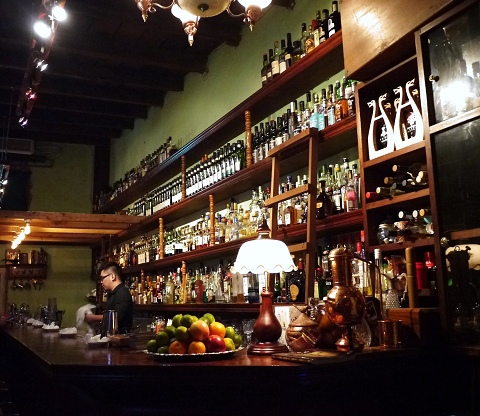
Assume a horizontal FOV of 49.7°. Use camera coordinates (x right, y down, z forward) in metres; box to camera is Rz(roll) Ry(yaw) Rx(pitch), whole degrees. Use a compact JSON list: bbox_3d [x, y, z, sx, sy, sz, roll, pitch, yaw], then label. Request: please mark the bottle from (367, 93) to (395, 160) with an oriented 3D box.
[{"bbox_3d":[0.694,-0.398,2.546,0.095,0.350,0.135,3,-11,-27],"label":"bottle"}]

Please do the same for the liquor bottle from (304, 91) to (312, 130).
[{"bbox_3d":[0.442,-0.577,3.279,0.078,0.347,0.078,4,-11,-27],"label":"liquor bottle"}]

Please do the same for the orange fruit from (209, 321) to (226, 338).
[{"bbox_3d":[-0.092,0.503,2.140,0.075,0.072,0.075,-1,-10,0],"label":"orange fruit"}]

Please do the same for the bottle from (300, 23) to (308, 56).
[{"bbox_3d":[0.411,-1.025,3.238,0.076,0.279,0.076,3,-11,-27],"label":"bottle"}]

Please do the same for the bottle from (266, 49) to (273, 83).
[{"bbox_3d":[0.231,-1.004,3.727,0.075,0.297,0.075,-1,-10,0],"label":"bottle"}]

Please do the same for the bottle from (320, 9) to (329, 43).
[{"bbox_3d":[0.572,-1.190,3.410,0.070,0.254,0.070,2,-11,-27],"label":"bottle"}]

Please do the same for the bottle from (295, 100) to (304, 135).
[{"bbox_3d":[0.408,-0.545,3.344,0.075,0.308,0.075,4,-11,-27],"label":"bottle"}]

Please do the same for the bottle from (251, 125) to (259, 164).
[{"bbox_3d":[0.124,-0.438,3.670,0.072,0.298,0.072,3,-11,-27],"label":"bottle"}]

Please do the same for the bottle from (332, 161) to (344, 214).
[{"bbox_3d":[0.543,-0.095,2.831,0.076,0.307,0.076,3,-11,-27],"label":"bottle"}]

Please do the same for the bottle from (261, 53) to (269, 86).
[{"bbox_3d":[0.208,-1.087,4.110,0.068,0.307,0.068,-2,-9,0],"label":"bottle"}]

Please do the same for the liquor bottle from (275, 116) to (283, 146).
[{"bbox_3d":[0.300,-0.538,3.873,0.070,0.299,0.070,2,-11,-27],"label":"liquor bottle"}]

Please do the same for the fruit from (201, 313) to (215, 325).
[{"bbox_3d":[-0.129,0.466,2.170,0.052,0.050,0.052,3,-11,-27],"label":"fruit"}]

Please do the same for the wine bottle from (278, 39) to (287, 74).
[{"bbox_3d":[0.306,-1.029,3.583,0.075,0.291,0.075,-1,-10,0],"label":"wine bottle"}]

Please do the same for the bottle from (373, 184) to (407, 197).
[{"bbox_3d":[0.835,-0.072,2.706,0.300,0.077,0.077,7,-13,-26],"label":"bottle"}]

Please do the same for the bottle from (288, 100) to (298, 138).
[{"bbox_3d":[0.390,-0.594,3.680,0.068,0.340,0.068,2,-11,-27],"label":"bottle"}]

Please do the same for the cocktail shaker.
[{"bbox_3d":[-0.854,0.763,3.420,0.094,0.175,0.094,4,-11,-27],"label":"cocktail shaker"}]

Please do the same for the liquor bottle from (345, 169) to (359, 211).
[{"bbox_3d":[0.624,-0.084,2.882,0.078,0.268,0.080,4,-11,-27],"label":"liquor bottle"}]

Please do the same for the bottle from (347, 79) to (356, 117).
[{"bbox_3d":[0.621,-0.571,2.796,0.072,0.237,0.072,3,-11,-27],"label":"bottle"}]

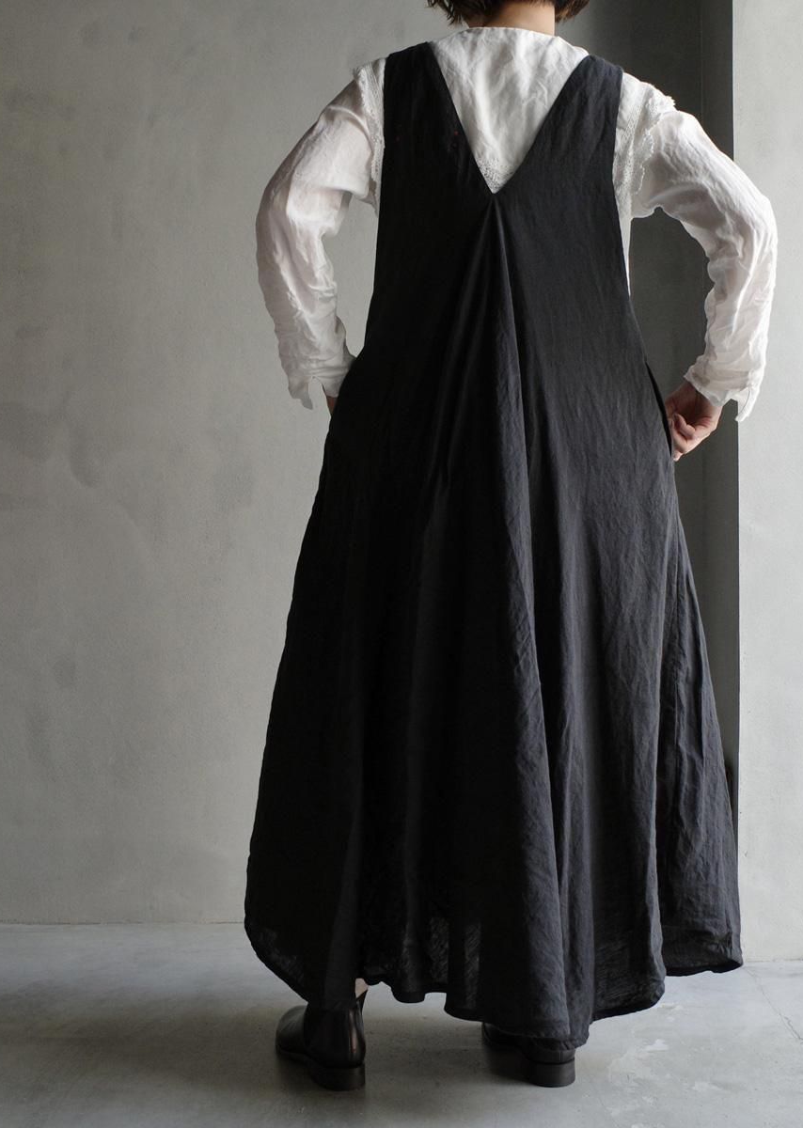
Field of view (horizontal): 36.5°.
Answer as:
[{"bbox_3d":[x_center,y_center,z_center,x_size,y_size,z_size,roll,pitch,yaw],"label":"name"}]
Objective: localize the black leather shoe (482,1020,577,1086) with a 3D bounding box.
[{"bbox_3d":[0.174,0.627,1.724,0.092,0.125,0.262,0,-1,-16],"label":"black leather shoe"}]

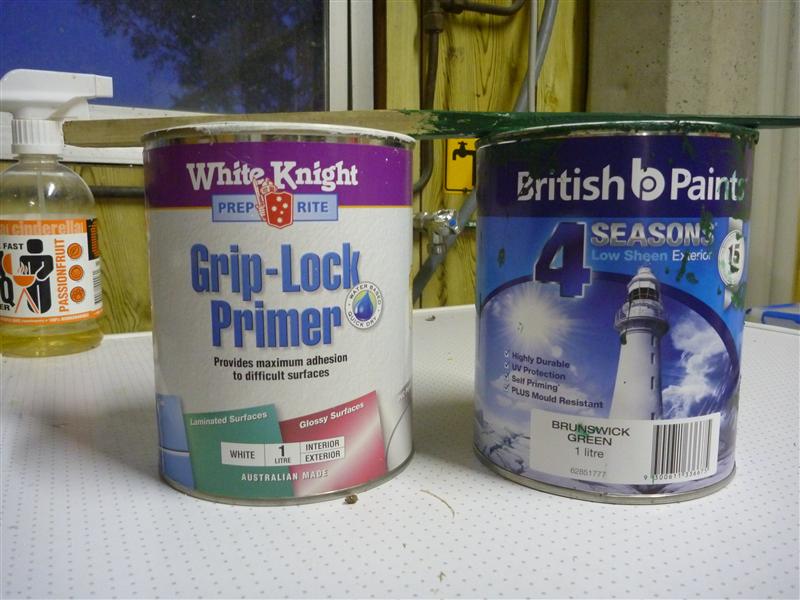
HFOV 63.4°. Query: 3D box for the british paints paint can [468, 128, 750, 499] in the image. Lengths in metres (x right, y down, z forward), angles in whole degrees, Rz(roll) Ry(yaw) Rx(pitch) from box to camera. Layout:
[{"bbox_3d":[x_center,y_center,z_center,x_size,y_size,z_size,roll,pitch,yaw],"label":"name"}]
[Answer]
[{"bbox_3d":[0.086,0.000,0.277,0.108,0.133,0.108,0,7,3],"label":"british paints paint can"}]

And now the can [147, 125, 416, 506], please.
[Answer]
[{"bbox_3d":[-0.048,0.001,0.276,0.108,0.133,0.108,0,7,0],"label":"can"}]

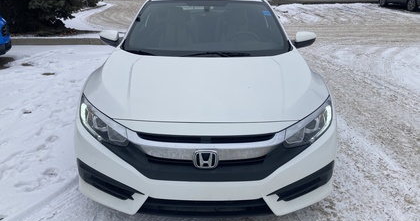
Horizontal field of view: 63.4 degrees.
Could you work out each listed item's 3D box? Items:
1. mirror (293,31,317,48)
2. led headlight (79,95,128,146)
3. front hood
[{"bbox_3d":[0.901,-0.689,3.277,0.225,0.155,0.160,0,19,-1],"label":"mirror"},{"bbox_3d":[-0.658,0.058,2.070,0.400,0.235,0.420,0,19,-1],"label":"led headlight"},{"bbox_3d":[-0.019,-0.207,2.390,1.600,0.270,1.140,0,19,-1],"label":"front hood"}]

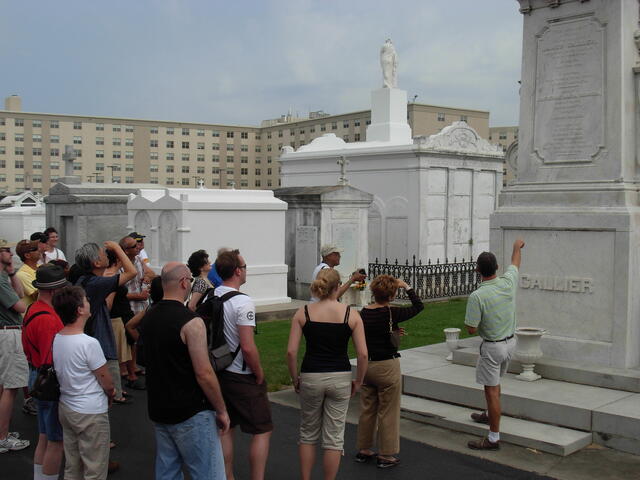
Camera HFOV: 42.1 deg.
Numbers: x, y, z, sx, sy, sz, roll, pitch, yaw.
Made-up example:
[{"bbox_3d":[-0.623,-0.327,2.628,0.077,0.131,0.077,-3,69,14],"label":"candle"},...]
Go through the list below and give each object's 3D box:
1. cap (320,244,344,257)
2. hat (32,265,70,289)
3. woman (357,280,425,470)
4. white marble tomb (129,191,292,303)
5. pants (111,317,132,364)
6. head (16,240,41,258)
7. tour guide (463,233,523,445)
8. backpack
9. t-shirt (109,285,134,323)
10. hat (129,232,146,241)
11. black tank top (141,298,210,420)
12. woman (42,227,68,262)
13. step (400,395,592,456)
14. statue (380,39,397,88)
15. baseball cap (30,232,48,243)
[{"bbox_3d":[0.143,0.126,9.550,0.265,0.130,0.180,-4,2,3],"label":"cap"},{"bbox_3d":[-1.891,0.264,5.850,0.280,0.140,0.250,-17,12,-38],"label":"hat"},{"bbox_3d":[0.563,1.074,6.938,0.550,1.570,0.450,1,2,33],"label":"woman"},{"bbox_3d":[-2.251,0.139,16.864,2.720,2.330,1.970,-2,3,-45],"label":"white marble tomb"},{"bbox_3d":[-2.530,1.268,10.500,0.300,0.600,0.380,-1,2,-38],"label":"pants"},{"bbox_3d":[-3.013,0.101,8.600,0.220,0.225,0.170,-12,4,-5],"label":"head"},{"bbox_3d":[1.562,0.927,7.450,0.500,1.840,0.440,-1,2,-18],"label":"tour guide"},{"bbox_3d":[-0.682,0.634,5.700,0.310,0.550,0.340,-1,3,-40],"label":"backpack"},{"bbox_3d":[-2.452,0.733,10.250,0.300,0.560,0.420,0,2,15],"label":"t-shirt"},{"bbox_3d":[-2.416,-0.026,11.000,0.250,0.135,0.175,-8,2,17],"label":"hat"},{"bbox_3d":[-0.877,0.754,5.120,0.500,0.760,0.330,2,2,38],"label":"black tank top"},{"bbox_3d":[-3.443,0.735,10.777,0.340,1.780,0.480,2,2,41],"label":"woman"},{"bbox_3d":[1.501,1.778,8.187,0.560,0.085,2.250,-2,3,-44],"label":"step"},{"bbox_3d":[1.885,-4.872,22.900,0.440,1.400,0.400,-1,2,-34],"label":"statue"},{"bbox_3d":[-3.335,-0.026,9.900,0.240,0.130,0.175,0,2,6],"label":"baseball cap"}]

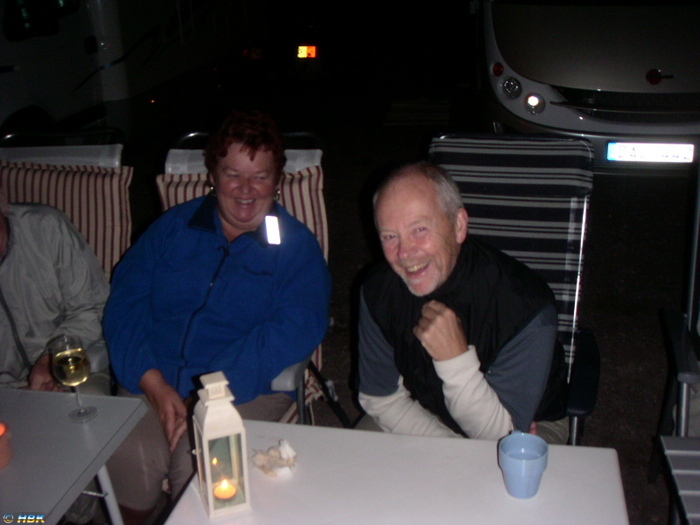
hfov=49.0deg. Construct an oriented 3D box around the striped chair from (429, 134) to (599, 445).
[{"bbox_3d":[0.371,0.314,2.053,0.580,1.190,0.670,5,20,25],"label":"striped chair"}]

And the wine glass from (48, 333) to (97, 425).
[{"bbox_3d":[-0.616,0.257,1.730,0.084,0.178,0.084,1,18,15],"label":"wine glass"}]

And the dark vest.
[{"bbox_3d":[0.252,0.198,1.690,0.460,0.550,0.310,4,44,23],"label":"dark vest"}]

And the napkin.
[{"bbox_3d":[-0.149,0.376,1.495,0.083,0.038,0.072,1,18,15],"label":"napkin"}]

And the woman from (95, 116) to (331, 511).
[{"bbox_3d":[-0.322,0.322,1.924,0.570,1.330,0.760,3,19,20],"label":"woman"}]

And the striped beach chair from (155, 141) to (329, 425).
[{"bbox_3d":[-0.377,0.334,2.164,0.580,1.180,0.670,3,19,20],"label":"striped beach chair"}]

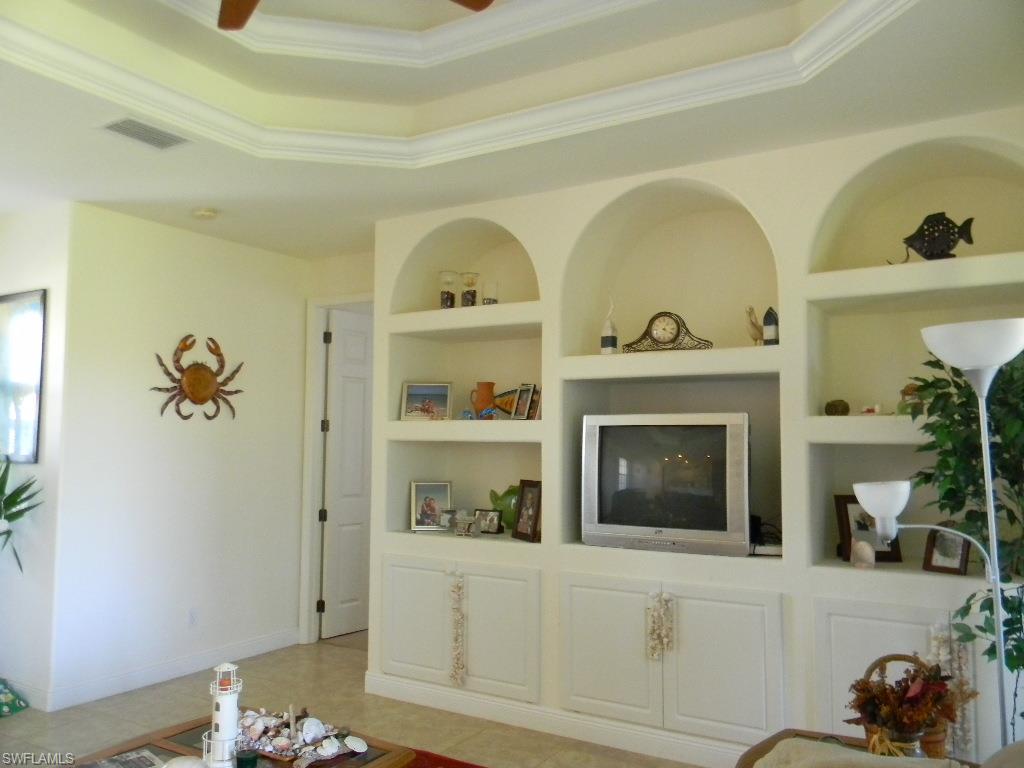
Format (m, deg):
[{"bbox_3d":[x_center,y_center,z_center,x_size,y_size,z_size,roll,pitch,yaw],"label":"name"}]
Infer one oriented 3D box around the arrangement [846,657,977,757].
[{"bbox_3d":[1.076,0.910,2.266,0.280,0.290,0.240,-2,-5,30],"label":"arrangement"}]

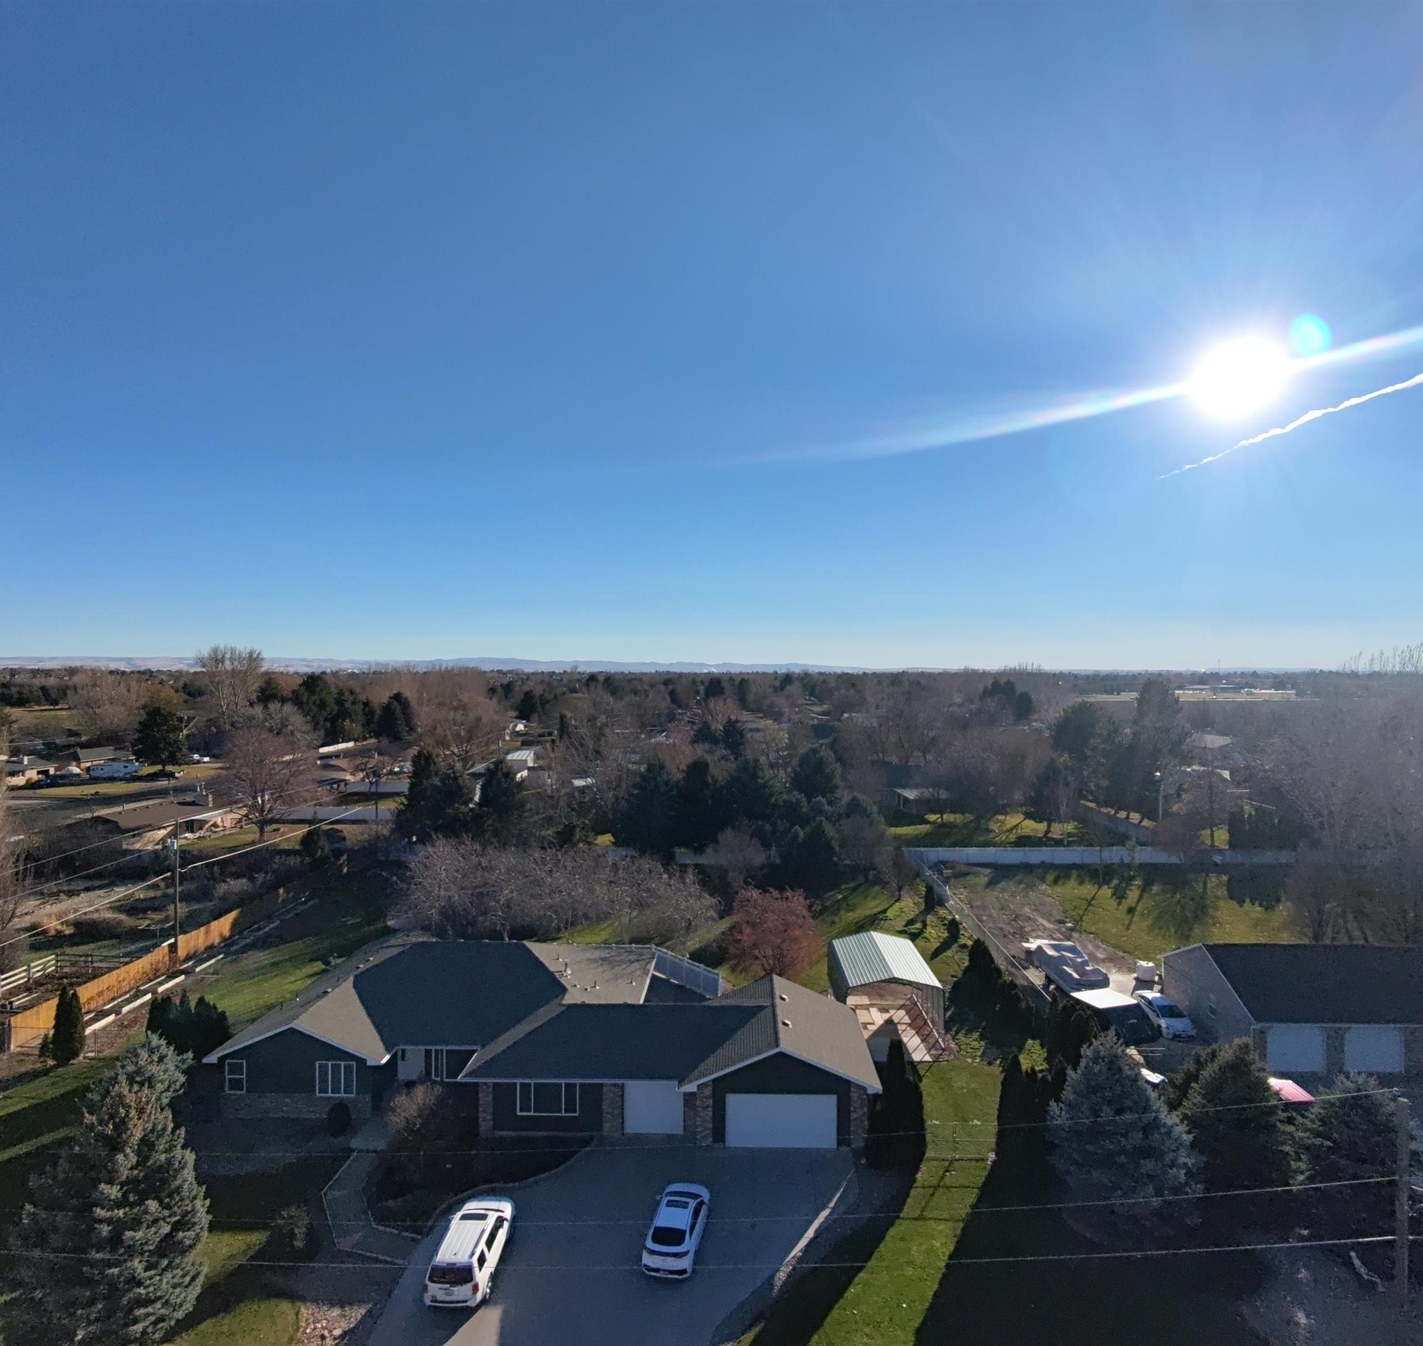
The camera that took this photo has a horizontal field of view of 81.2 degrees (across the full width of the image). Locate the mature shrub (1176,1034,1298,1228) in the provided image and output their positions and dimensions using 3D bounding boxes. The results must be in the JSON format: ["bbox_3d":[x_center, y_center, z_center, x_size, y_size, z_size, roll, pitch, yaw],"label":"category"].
[{"bbox_3d":[21.550,18.258,33.908,4.353,6.540,4.353,0,0,0],"label":"mature shrub"}]

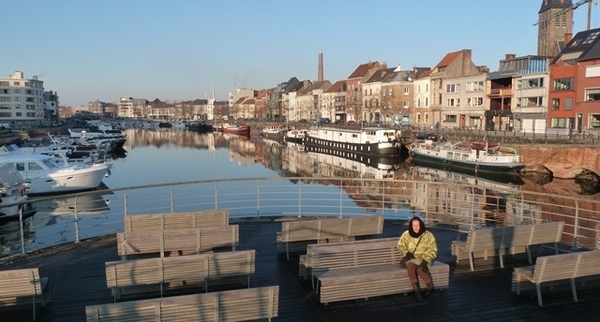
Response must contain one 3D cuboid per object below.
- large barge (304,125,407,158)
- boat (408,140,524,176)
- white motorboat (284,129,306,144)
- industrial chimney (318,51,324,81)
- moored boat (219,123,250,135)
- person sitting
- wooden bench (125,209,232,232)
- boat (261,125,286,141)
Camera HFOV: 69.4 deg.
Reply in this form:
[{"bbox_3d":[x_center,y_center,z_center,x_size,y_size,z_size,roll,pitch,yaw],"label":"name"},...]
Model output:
[{"bbox_3d":[9.327,-4.593,85.014,5.100,4.400,37.200,-2,6,-19],"label":"large barge"},{"bbox_3d":[21.124,-1.115,56.144,4.200,3.300,19.200,-2,6,-19],"label":"boat"},{"bbox_3d":[0.462,-6.854,115.268,3.900,2.800,13.800,-2,6,-19],"label":"white motorboat"},{"bbox_3d":[11.050,-38.956,227.231,3.100,36.707,3.100,0,6,0],"label":"industrial chimney"},{"bbox_3d":[-25.222,-13.517,179.047,4.400,3.200,17.500,-5,7,-38],"label":"moored boat"},{"bbox_3d":[1.974,1.624,7.387,0.620,1.280,0.760,-1,6,-13],"label":"person sitting"},{"bbox_3d":[-2.887,1.560,10.347,2.300,0.810,0.690,-2,6,-15],"label":"wooden bench"},{"bbox_3d":[-6.815,-9.016,132.641,4.200,3.600,19.500,-2,6,-19],"label":"boat"}]

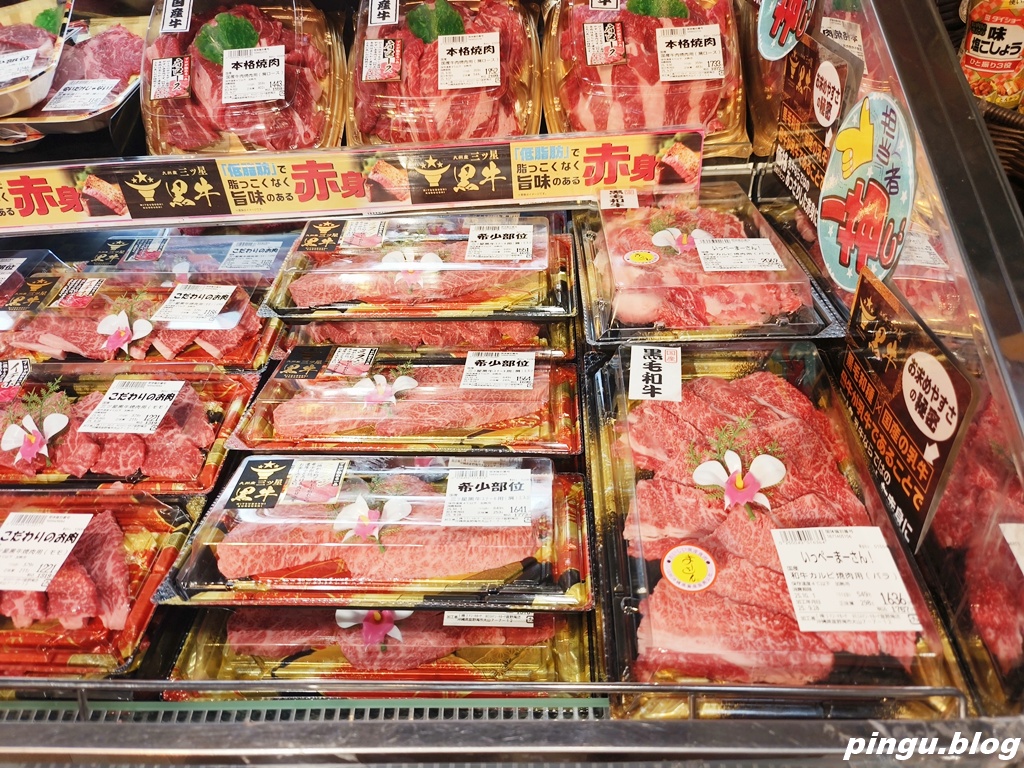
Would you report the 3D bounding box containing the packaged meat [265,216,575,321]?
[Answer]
[{"bbox_3d":[-0.082,-0.108,0.643,0.283,0.056,0.138,0,43,3],"label":"packaged meat"}]

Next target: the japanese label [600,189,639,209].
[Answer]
[{"bbox_3d":[0.100,-0.173,0.635,0.034,0.002,0.048,1,35,7],"label":"japanese label"}]

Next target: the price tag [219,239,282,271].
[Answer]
[{"bbox_3d":[-0.307,-0.152,0.805,0.059,0.002,0.059,1,44,-1],"label":"price tag"}]

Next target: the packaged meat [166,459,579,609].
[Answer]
[{"bbox_3d":[-0.087,0.102,0.485,0.284,0.054,0.139,0,30,3],"label":"packaged meat"}]

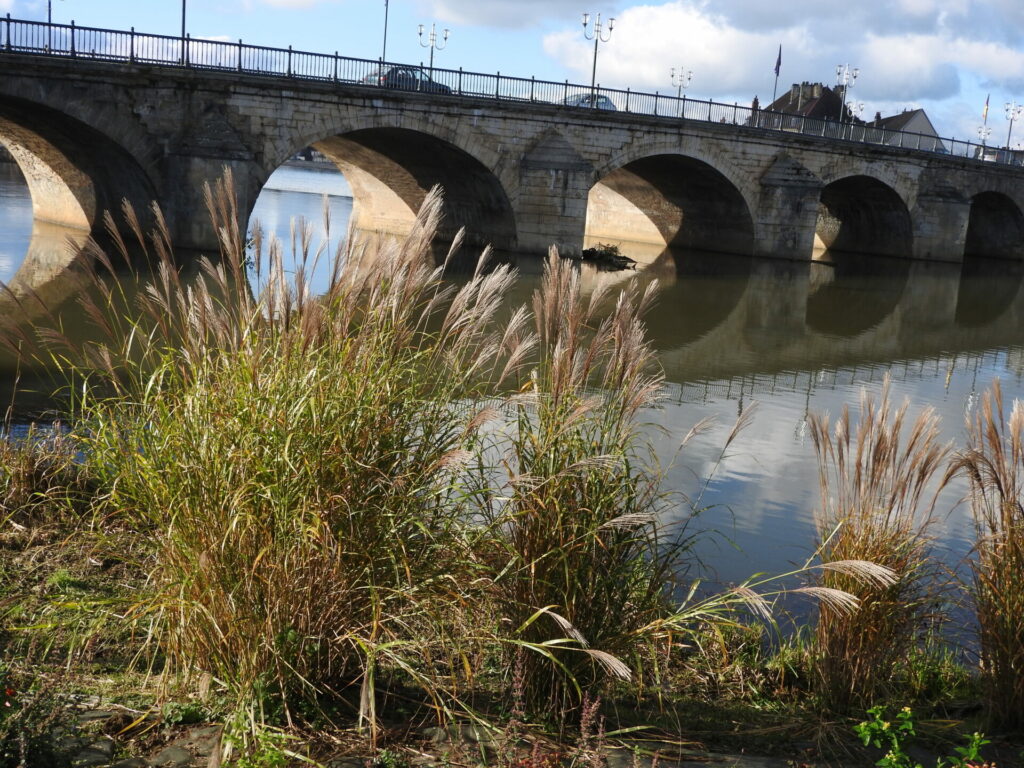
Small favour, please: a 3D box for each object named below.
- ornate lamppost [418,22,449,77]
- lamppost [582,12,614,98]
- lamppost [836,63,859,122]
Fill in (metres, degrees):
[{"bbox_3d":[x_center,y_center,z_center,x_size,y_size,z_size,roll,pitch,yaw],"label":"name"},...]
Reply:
[{"bbox_3d":[-4.361,-17.357,64.522,2.065,4.422,0.380,-5,13,-41],"label":"ornate lamppost"},{"bbox_3d":[3.958,-15.190,55.788,2.065,4.375,0.380,-5,13,-41],"label":"lamppost"},{"bbox_3d":[19.427,-16.517,69.351,2.065,4.427,0.380,-5,13,-41],"label":"lamppost"}]

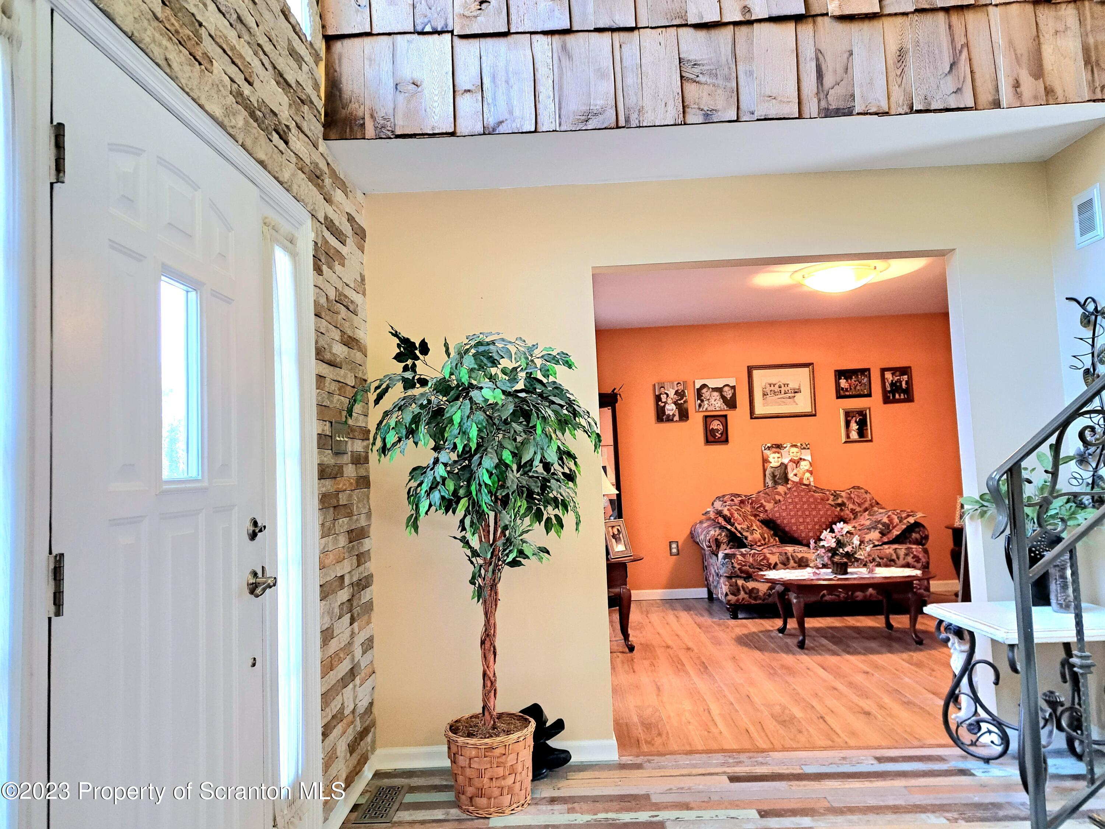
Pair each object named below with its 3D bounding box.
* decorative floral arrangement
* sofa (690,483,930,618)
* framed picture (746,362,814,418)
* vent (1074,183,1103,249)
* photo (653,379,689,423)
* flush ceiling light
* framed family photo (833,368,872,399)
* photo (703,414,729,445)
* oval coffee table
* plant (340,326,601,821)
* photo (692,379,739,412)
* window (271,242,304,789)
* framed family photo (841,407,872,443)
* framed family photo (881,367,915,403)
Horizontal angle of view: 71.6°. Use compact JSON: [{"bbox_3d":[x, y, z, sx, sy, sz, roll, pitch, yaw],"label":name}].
[{"bbox_3d":[1.932,0.897,5.159,0.390,0.350,0.360,-2,-4,1],"label":"decorative floral arrangement"},{"bbox_3d":[2.058,1.072,6.267,1.760,0.980,0.910,-2,-4,1],"label":"sofa"},{"bbox_3d":[2.039,-0.205,6.814,0.582,0.476,0.030,-2,-4,2],"label":"framed picture"},{"bbox_3d":[2.097,-0.773,3.009,0.018,0.213,0.155,-2,-4,2],"label":"vent"},{"bbox_3d":[1.067,-0.109,6.836,0.286,0.351,0.033,-2,-4,2],"label":"photo"},{"bbox_3d":[1.856,-0.881,4.968,0.625,0.165,0.625,-2,-4,1],"label":"flush ceiling light"},{"bbox_3d":[2.668,-0.271,6.802,0.312,0.261,0.025,-2,-4,2],"label":"framed family photo"},{"bbox_3d":[1.471,0.134,6.859,0.203,0.254,0.025,-2,-4,1],"label":"photo"},{"bbox_3d":[1.942,1.276,5.073,1.170,0.420,0.660,-2,-4,1],"label":"oval coffee table"},{"bbox_3d":[-0.274,0.544,2.830,0.920,1.750,0.820,-2,-4,2],"label":"plant"},{"bbox_3d":[1.469,-0.177,6.877,0.356,0.280,0.030,-2,-4,1],"label":"photo"},{"bbox_3d":[-0.852,0.308,2.452,0.040,1.680,0.190,-2,-4,2],"label":"window"},{"bbox_3d":[2.687,0.096,6.778,0.263,0.309,0.025,-2,-4,2],"label":"framed family photo"},{"bbox_3d":[3.052,-0.256,6.790,0.272,0.317,0.025,-2,-4,2],"label":"framed family photo"}]

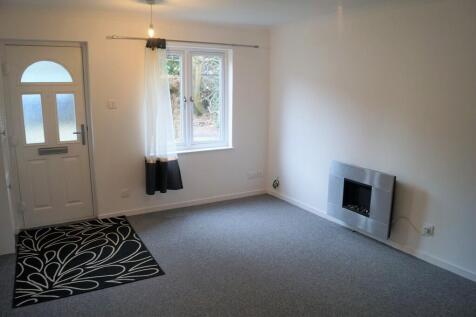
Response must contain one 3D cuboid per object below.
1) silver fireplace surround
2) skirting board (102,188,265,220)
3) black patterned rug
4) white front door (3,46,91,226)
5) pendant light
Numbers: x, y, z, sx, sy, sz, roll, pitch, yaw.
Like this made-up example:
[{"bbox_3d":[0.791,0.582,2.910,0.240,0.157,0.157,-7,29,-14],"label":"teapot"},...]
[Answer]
[{"bbox_3d":[1.311,0.413,3.809,0.110,0.640,0.830,-5,12,-28],"label":"silver fireplace surround"},{"bbox_3d":[-0.600,0.606,4.875,2.450,0.070,0.020,-5,12,-28],"label":"skirting board"},{"bbox_3d":[-1.502,0.884,3.465,1.120,0.012,1.660,-5,12,-28],"label":"black patterned rug"},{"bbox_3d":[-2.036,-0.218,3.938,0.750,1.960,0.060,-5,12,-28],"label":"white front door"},{"bbox_3d":[-0.874,-1.398,3.605,0.065,0.345,0.065,-5,12,-28],"label":"pendant light"}]

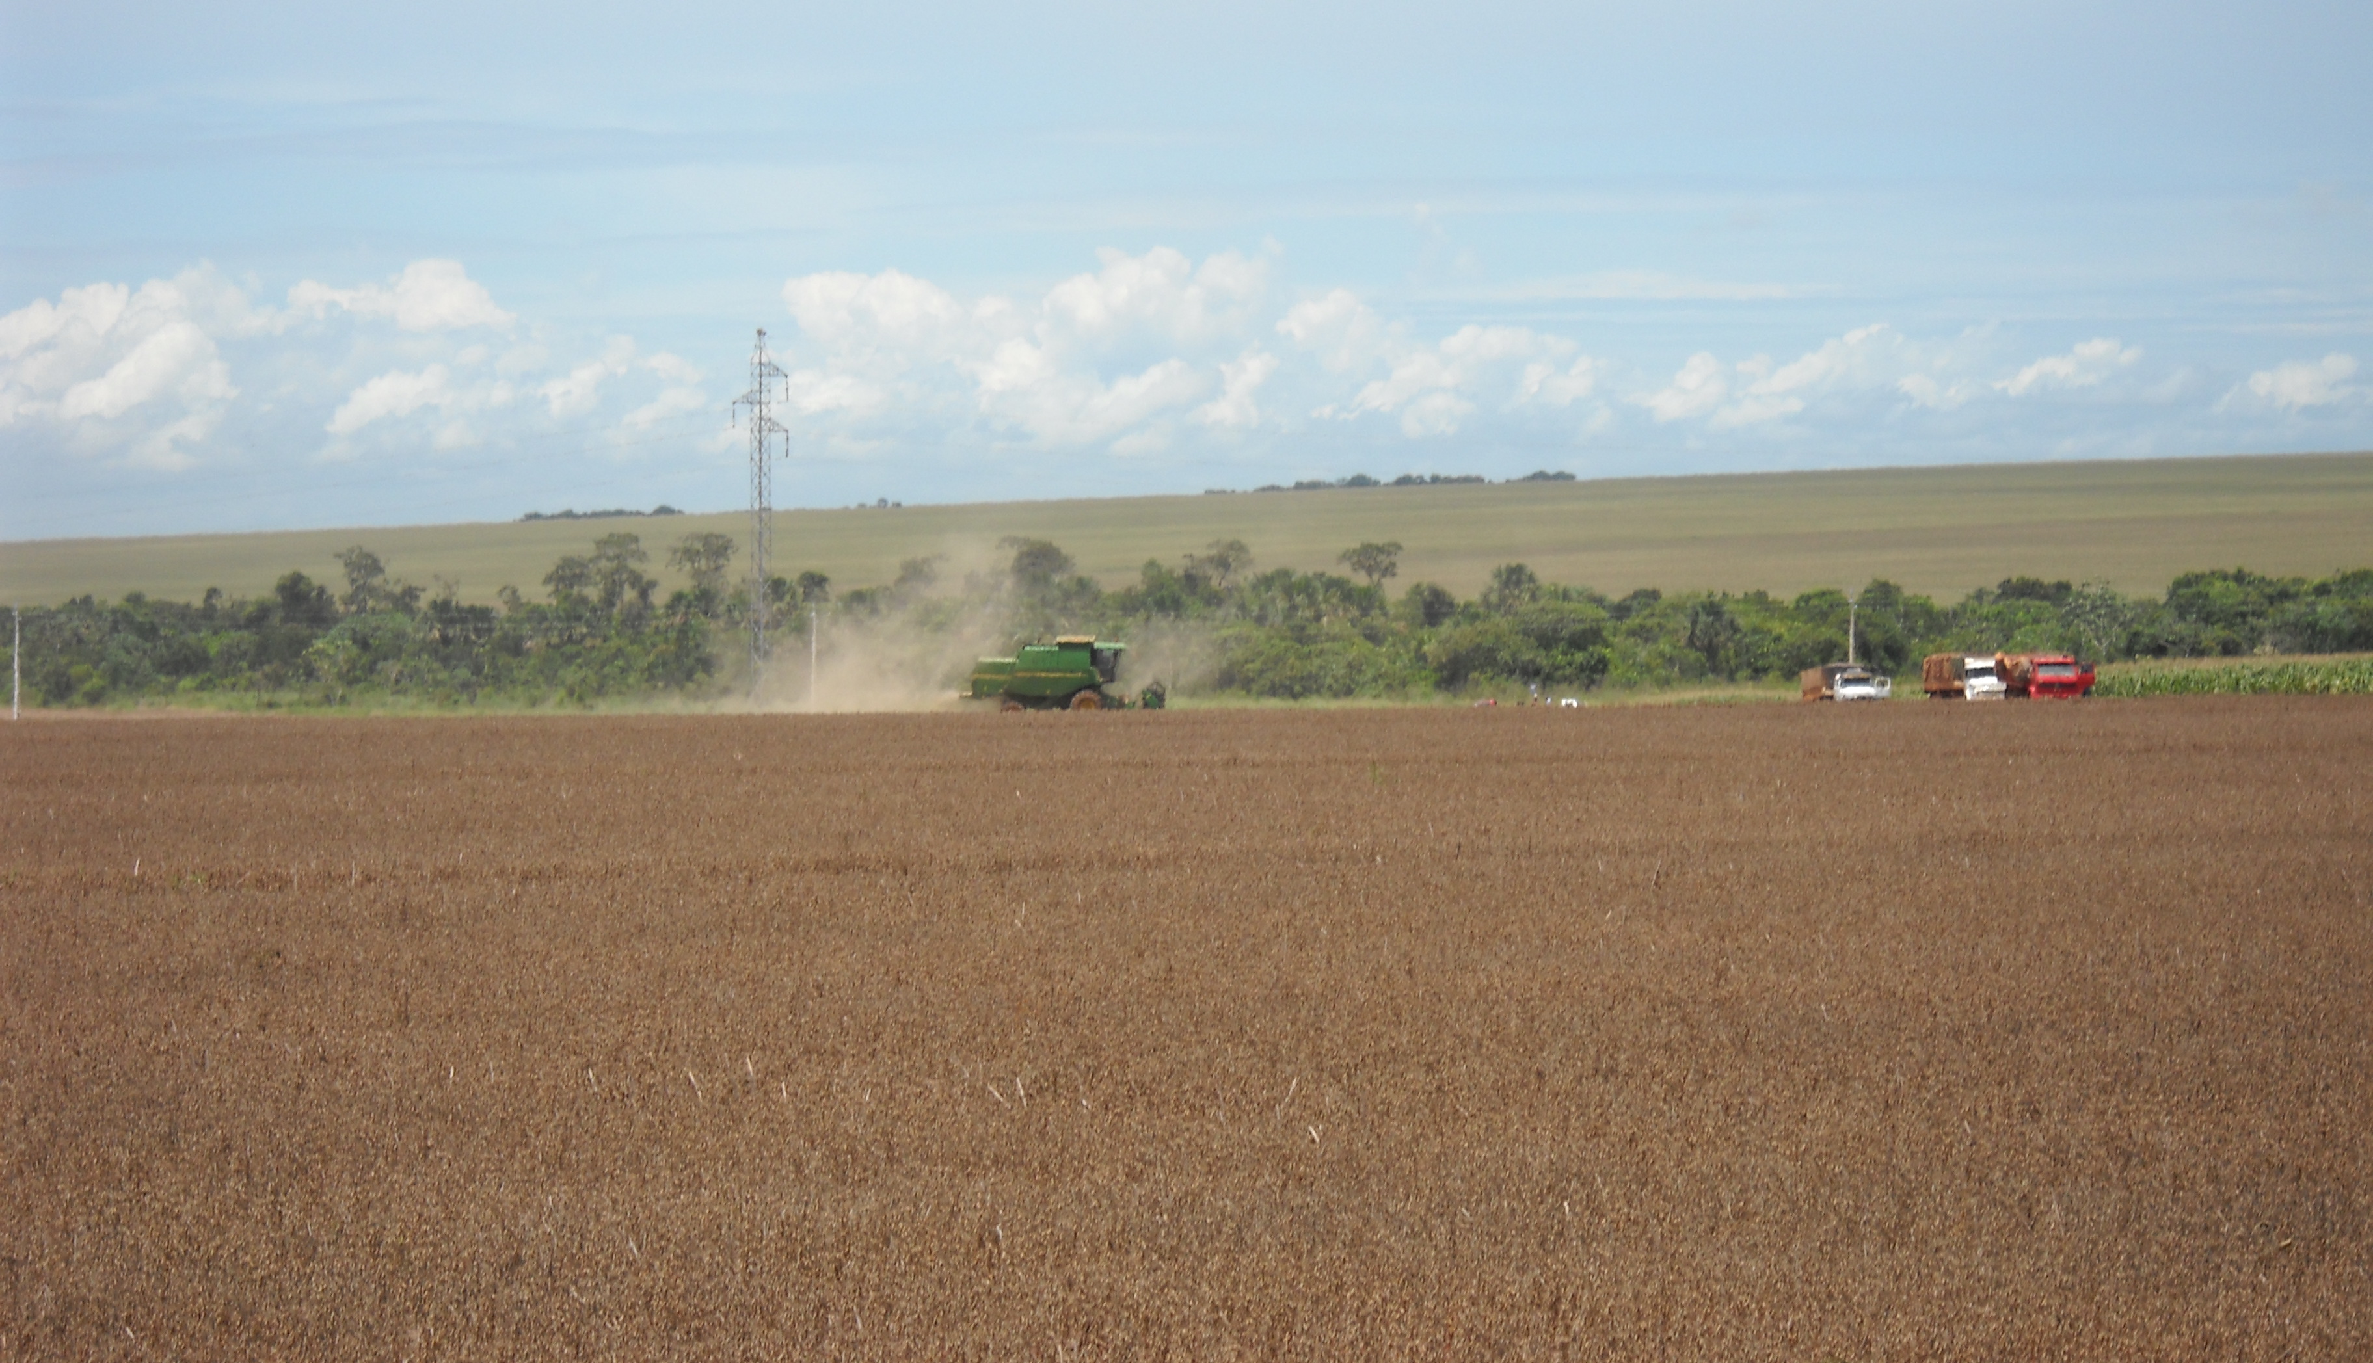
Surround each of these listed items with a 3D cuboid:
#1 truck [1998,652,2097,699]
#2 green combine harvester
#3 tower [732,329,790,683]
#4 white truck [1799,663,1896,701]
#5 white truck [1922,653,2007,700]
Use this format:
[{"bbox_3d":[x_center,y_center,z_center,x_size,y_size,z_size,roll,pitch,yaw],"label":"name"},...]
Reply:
[{"bbox_3d":[45.432,0.000,495.000,2.750,3.150,8.200,0,0,-10],"label":"truck"},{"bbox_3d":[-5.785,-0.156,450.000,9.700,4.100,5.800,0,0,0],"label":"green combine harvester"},{"bbox_3d":[-30.961,-12.131,680.000,5.200,27.200,1.300,0,0,-40],"label":"tower"},{"bbox_3d":[34.738,0.350,493.000,2.600,2.650,7.200,0,0,-11],"label":"white truck"},{"bbox_3d":[41.396,0.049,495.000,2.550,3.150,8.400,0,0,-10],"label":"white truck"}]

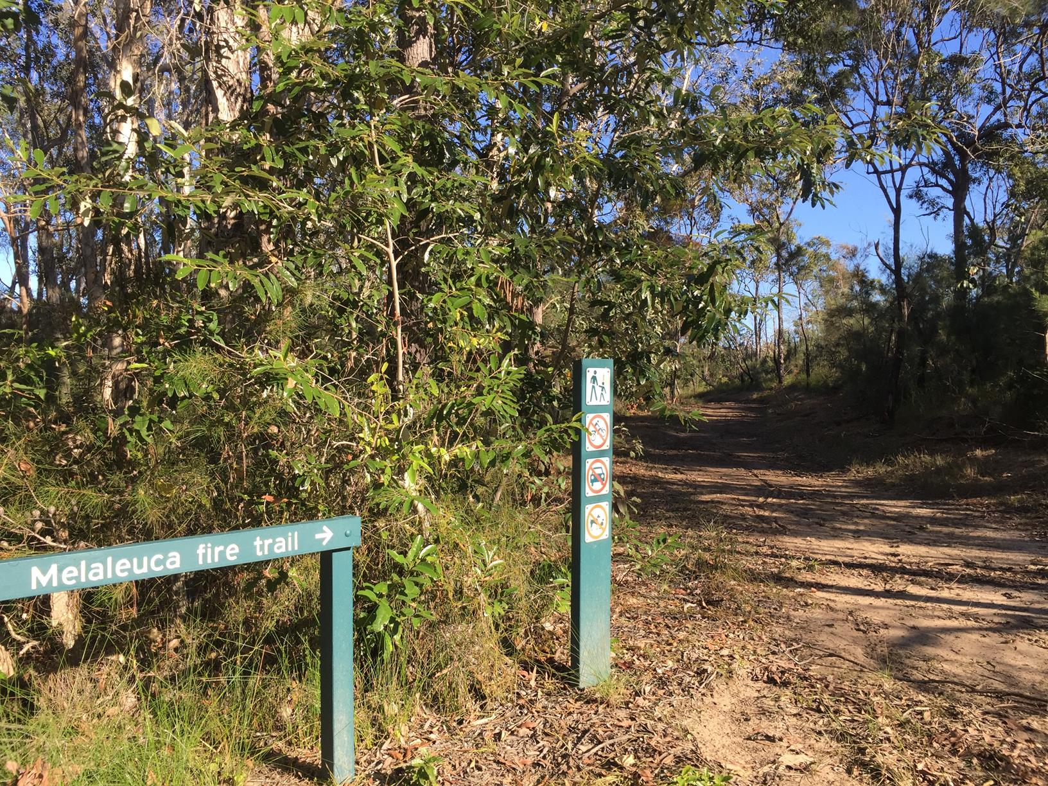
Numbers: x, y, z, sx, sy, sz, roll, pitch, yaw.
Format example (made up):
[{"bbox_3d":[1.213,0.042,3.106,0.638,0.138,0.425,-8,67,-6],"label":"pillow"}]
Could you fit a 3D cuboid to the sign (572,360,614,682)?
[{"bbox_3d":[0.282,0.528,3.641,0.047,1.335,0.199,2,2,45],"label":"sign"}]

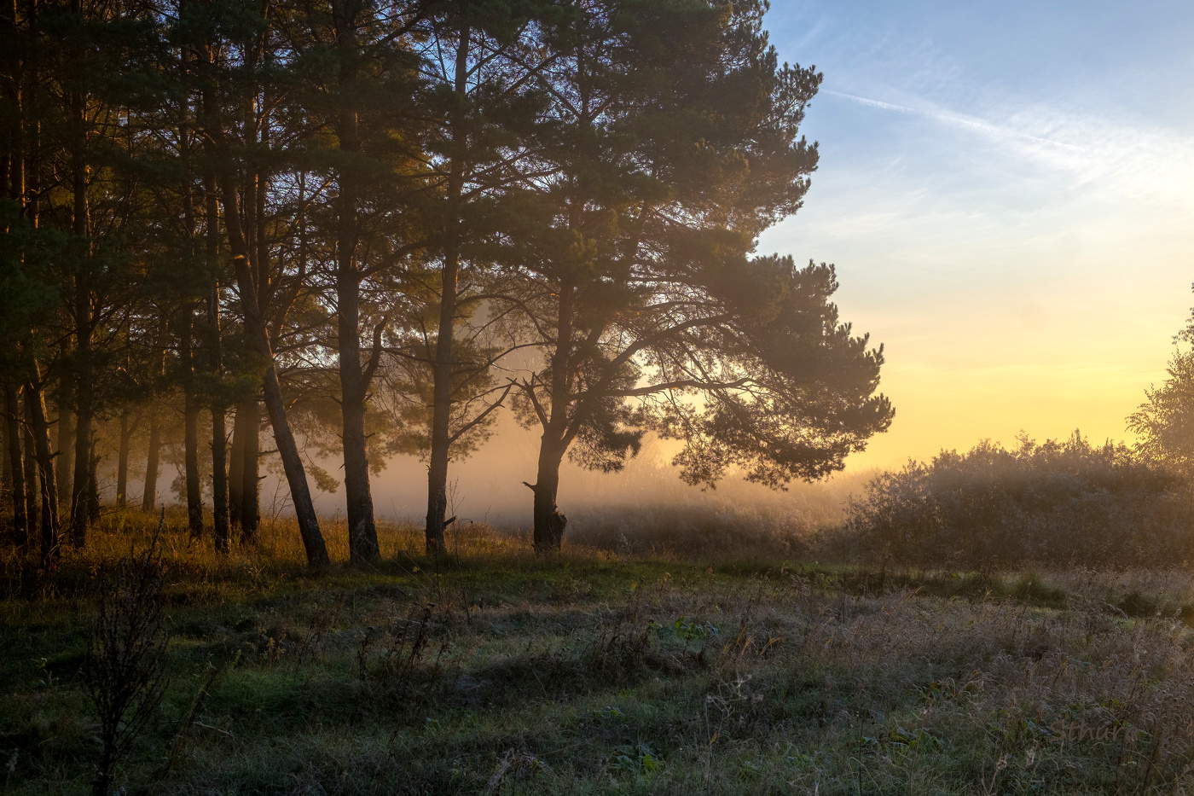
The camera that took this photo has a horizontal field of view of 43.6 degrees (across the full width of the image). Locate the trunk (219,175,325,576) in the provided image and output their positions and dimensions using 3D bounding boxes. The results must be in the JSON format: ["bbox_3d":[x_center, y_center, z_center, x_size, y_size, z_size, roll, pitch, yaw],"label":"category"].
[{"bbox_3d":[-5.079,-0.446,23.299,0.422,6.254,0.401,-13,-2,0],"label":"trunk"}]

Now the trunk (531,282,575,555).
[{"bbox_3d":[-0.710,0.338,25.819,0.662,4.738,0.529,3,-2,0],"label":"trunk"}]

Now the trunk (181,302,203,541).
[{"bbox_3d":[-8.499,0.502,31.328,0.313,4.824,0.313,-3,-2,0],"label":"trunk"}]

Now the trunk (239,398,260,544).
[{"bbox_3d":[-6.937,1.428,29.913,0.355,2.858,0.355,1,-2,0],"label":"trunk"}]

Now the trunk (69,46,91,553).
[{"bbox_3d":[-9.886,-2.044,28.470,0.356,9.682,0.356,0,-2,0],"label":"trunk"}]

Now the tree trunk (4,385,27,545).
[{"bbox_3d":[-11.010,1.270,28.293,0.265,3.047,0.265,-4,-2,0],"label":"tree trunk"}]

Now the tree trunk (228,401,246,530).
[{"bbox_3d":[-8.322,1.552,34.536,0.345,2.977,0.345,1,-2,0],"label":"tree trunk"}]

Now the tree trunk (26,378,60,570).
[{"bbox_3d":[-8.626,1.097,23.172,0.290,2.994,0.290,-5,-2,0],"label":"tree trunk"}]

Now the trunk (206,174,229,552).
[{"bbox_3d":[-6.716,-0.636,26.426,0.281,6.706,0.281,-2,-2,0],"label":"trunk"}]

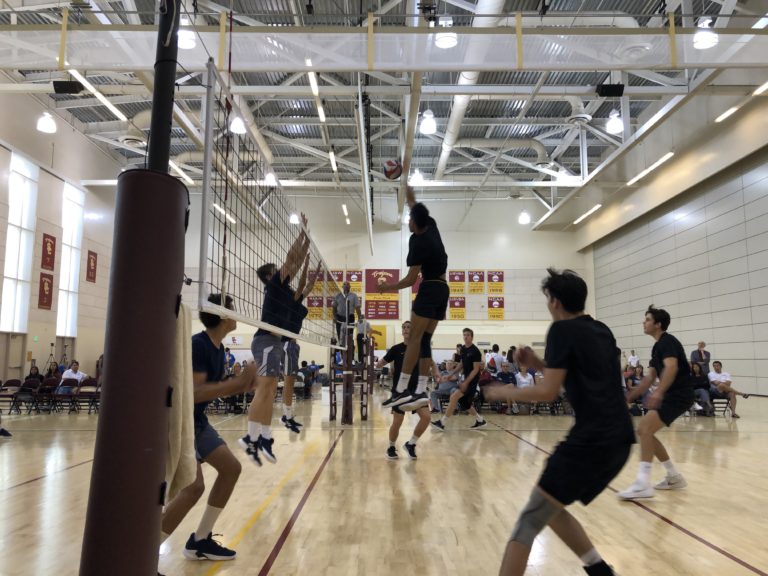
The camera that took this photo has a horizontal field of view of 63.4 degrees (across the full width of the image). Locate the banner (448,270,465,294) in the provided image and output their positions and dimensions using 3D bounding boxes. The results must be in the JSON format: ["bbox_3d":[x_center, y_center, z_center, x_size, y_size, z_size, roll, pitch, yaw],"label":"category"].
[{"bbox_3d":[4.881,-0.374,41.241,1.065,1.600,0.030,0,-7,0],"label":"banner"}]

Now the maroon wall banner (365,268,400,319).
[{"bbox_3d":[-0.101,0.405,40.430,2.180,3.292,0.050,0,-7,0],"label":"maroon wall banner"}]

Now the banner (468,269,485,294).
[{"bbox_3d":[6.157,-0.374,41.245,1.065,1.600,0.030,0,-7,0],"label":"banner"}]

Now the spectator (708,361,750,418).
[{"bbox_3d":[8.143,2.380,14.744,0.620,1.270,0.880,0,-7,0],"label":"spectator"}]

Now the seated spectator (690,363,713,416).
[{"bbox_3d":[7.529,2.406,14.825,0.500,1.223,0.800,0,-7,0],"label":"seated spectator"}]

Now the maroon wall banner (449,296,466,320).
[{"bbox_3d":[4.786,1.329,40.338,1.039,1.524,0.050,0,-7,0],"label":"maroon wall banner"}]

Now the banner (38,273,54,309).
[{"bbox_3d":[-14.868,0.181,27.352,0.030,1.540,1.030,0,-7,0],"label":"banner"}]

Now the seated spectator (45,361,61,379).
[{"bbox_3d":[-8.490,2.502,15.788,0.500,1.207,0.800,1,-7,-6],"label":"seated spectator"}]

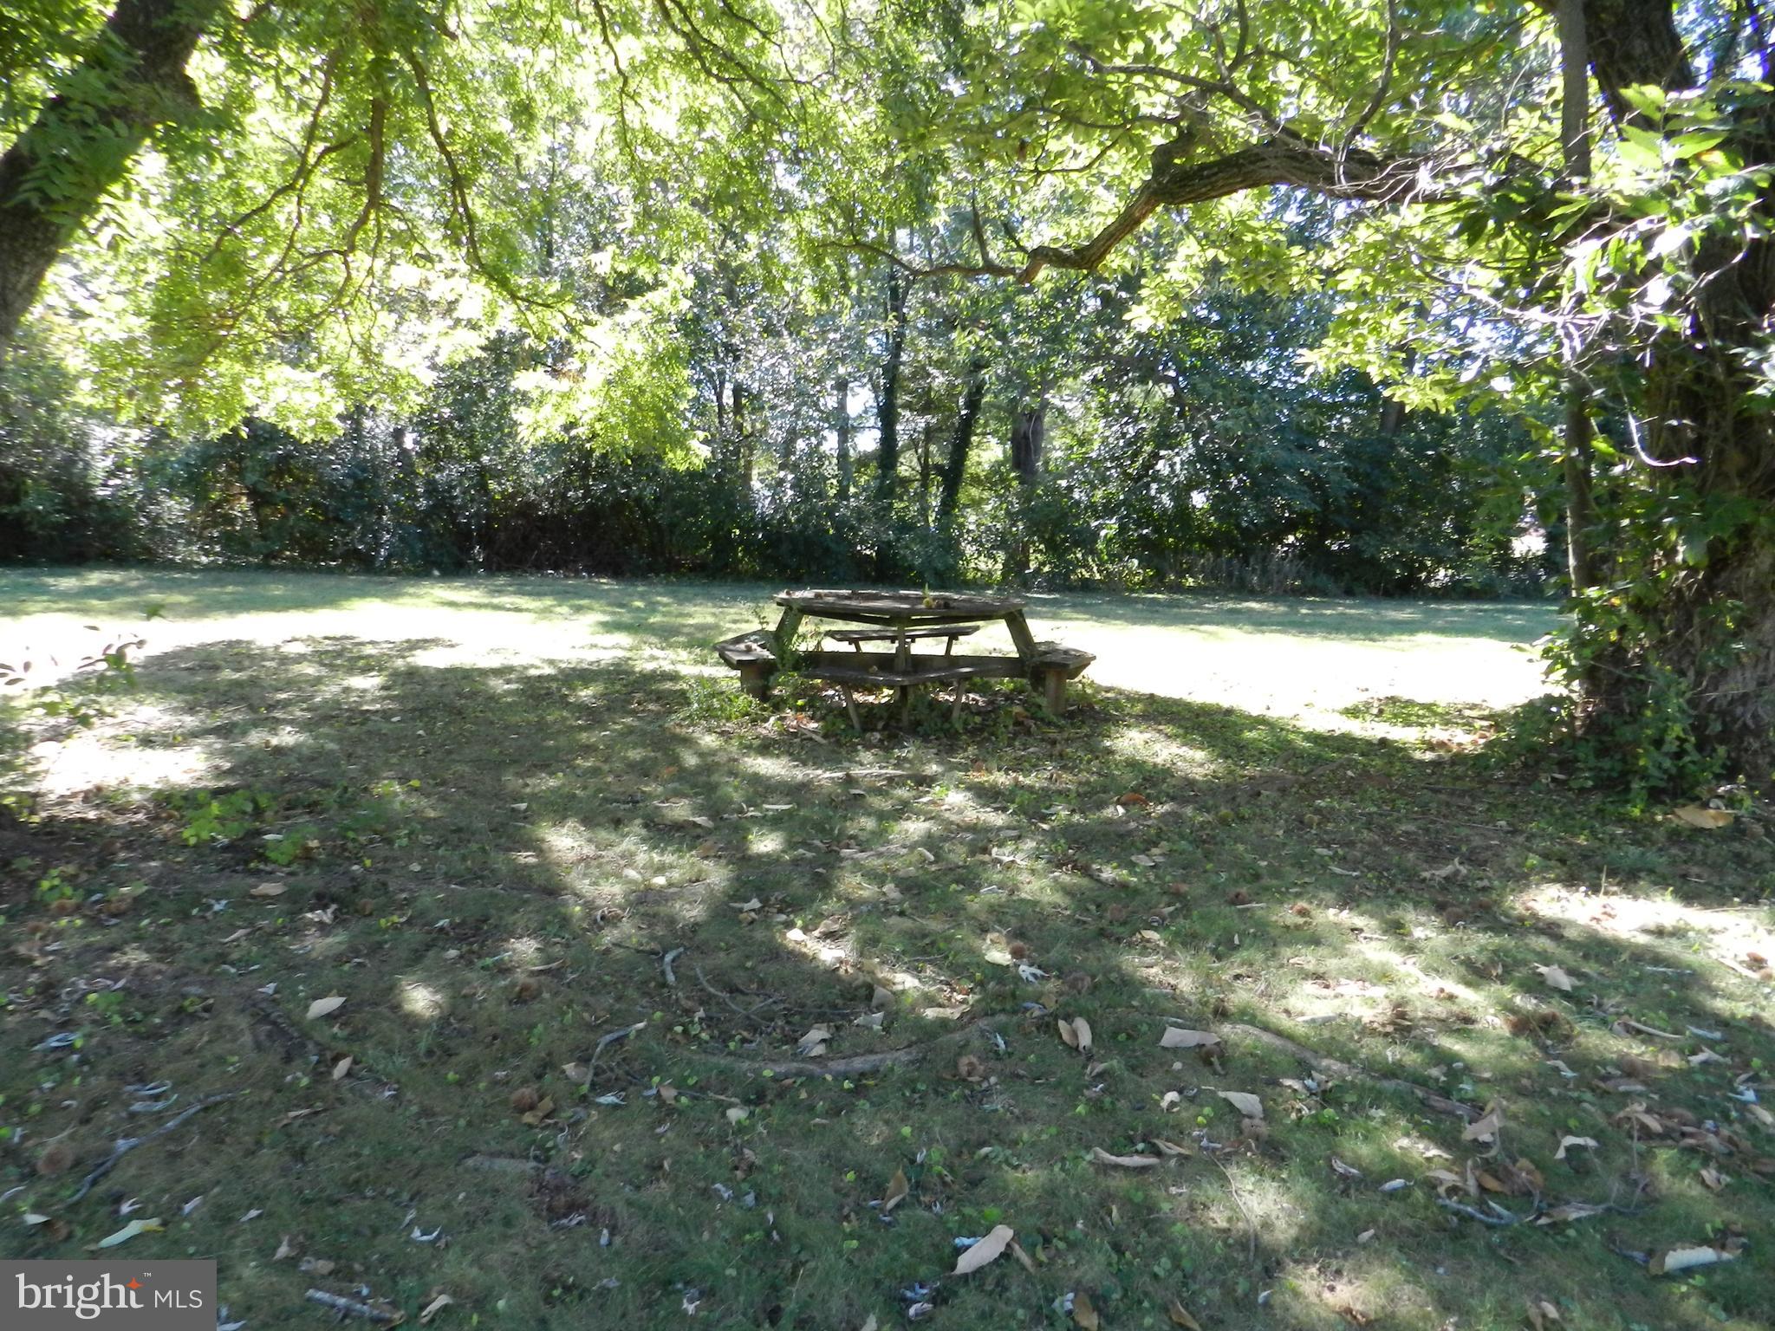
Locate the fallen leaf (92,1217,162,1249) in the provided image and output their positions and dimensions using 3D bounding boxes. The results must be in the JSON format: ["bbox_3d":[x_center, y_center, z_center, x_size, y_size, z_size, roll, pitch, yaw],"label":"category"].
[{"bbox_3d":[-1.482,1.108,2.300,0.120,0.022,0.040,-8,12,-44],"label":"fallen leaf"}]

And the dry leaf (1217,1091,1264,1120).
[{"bbox_3d":[0.846,1.053,2.829,0.060,0.025,0.125,-7,11,-41],"label":"dry leaf"}]

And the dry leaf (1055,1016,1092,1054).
[{"bbox_3d":[0.495,0.976,3.109,0.082,0.045,0.140,0,8,-6],"label":"dry leaf"}]

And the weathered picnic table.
[{"bbox_3d":[0.101,-0.097,7.500,2.400,0.690,2.400,1,8,-2],"label":"weathered picnic table"}]

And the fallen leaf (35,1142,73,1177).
[{"bbox_3d":[-1.788,1.058,2.529,0.068,0.050,0.068,-5,10,-35],"label":"fallen leaf"}]

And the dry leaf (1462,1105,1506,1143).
[{"bbox_3d":[1.384,1.062,2.739,0.135,0.045,0.060,-6,10,-38],"label":"dry leaf"}]

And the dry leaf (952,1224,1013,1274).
[{"bbox_3d":[0.174,1.063,2.145,0.065,0.045,0.155,9,11,43],"label":"dry leaf"}]

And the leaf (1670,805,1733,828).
[{"bbox_3d":[3.739,0.694,5.421,0.240,0.055,0.110,4,9,25],"label":"leaf"}]

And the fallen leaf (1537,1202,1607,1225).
[{"bbox_3d":[1.339,1.072,2.308,0.125,0.030,0.045,-1,8,-18],"label":"fallen leaf"}]

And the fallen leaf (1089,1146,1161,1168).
[{"bbox_3d":[0.522,1.082,2.597,0.152,0.028,0.045,3,8,14],"label":"fallen leaf"}]

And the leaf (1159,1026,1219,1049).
[{"bbox_3d":[0.778,0.958,3.035,0.150,0.030,0.070,1,8,2],"label":"leaf"}]

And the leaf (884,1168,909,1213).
[{"bbox_3d":[0.016,1.034,2.327,0.045,0.045,0.110,3,8,12],"label":"leaf"}]

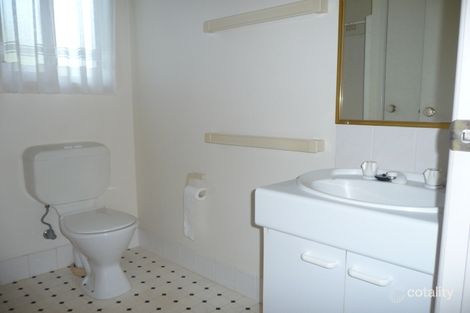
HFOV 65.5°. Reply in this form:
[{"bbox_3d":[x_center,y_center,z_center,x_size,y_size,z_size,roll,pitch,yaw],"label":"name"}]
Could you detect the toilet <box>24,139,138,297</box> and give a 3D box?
[{"bbox_3d":[-0.836,0.341,2.112,0.661,0.782,0.462,7,9,44],"label":"toilet"}]

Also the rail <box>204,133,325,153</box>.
[{"bbox_3d":[0.109,-0.076,1.811,0.719,0.056,0.058,7,9,44],"label":"rail"}]

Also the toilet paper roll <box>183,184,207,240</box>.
[{"bbox_3d":[-0.233,0.329,2.164,0.110,0.315,0.073,7,9,44],"label":"toilet paper roll"}]

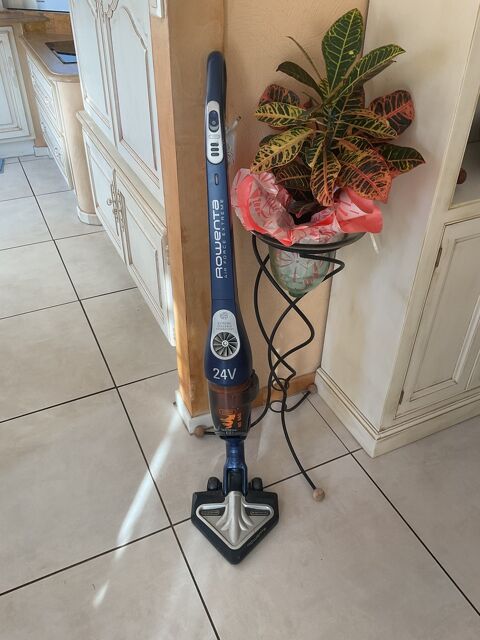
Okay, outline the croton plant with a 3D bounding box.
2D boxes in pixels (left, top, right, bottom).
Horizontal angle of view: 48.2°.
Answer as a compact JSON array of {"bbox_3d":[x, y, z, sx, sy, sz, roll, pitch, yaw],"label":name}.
[{"bbox_3d":[0.184,-0.411,1.150,0.360,0.390,0.310,0,37,-1],"label":"croton plant"}]

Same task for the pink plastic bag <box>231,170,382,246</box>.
[{"bbox_3d":[0.143,-0.264,1.252,0.340,0.140,0.280,0,37,-1],"label":"pink plastic bag"}]

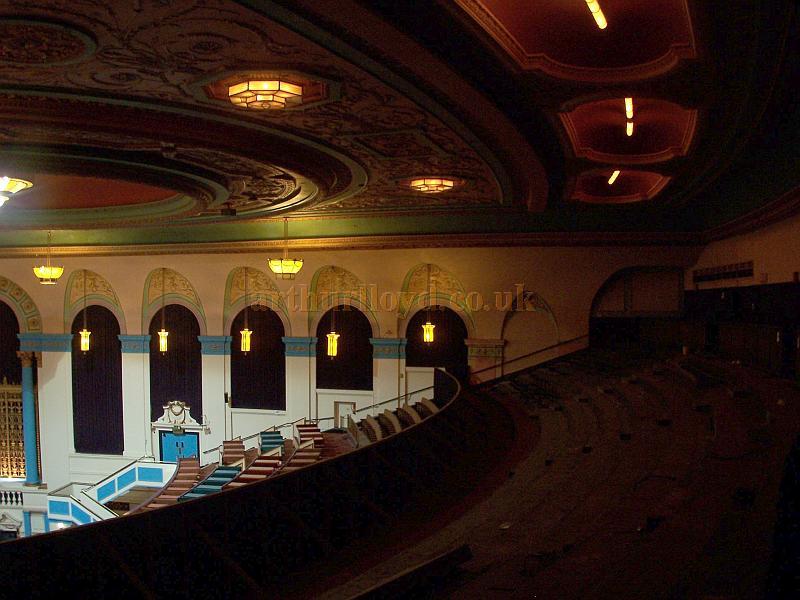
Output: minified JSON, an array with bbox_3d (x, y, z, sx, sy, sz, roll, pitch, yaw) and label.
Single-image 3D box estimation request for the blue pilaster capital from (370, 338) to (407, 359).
[{"bbox_3d":[-0.500,2.119,38.175,1.561,0.891,0.500,0,1,17],"label":"blue pilaster capital"}]

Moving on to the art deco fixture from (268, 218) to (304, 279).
[{"bbox_3d":[-4.641,-2.093,35.800,1.480,2.556,1.480,0,1,17],"label":"art deco fixture"}]

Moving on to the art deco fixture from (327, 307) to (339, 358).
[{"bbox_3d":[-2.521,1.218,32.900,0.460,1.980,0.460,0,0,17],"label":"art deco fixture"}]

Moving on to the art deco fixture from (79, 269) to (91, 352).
[{"bbox_3d":[-14.802,0.553,41.300,0.541,4.021,0.541,0,1,17],"label":"art deco fixture"}]

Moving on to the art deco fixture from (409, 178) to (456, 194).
[{"bbox_3d":[0.859,-3.012,23.200,1.150,0.280,1.150,0,0,17],"label":"art deco fixture"}]

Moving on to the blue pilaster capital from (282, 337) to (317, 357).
[{"bbox_3d":[-4.497,2.104,39.396,1.552,0.861,0.500,0,1,17],"label":"blue pilaster capital"}]

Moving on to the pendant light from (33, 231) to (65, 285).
[{"bbox_3d":[-13.789,-1.650,34.500,1.200,2.100,1.200,0,0,17],"label":"pendant light"}]

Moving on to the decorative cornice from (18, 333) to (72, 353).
[{"bbox_3d":[-14.951,1.831,37.410,2.650,0.780,0.500,0,0,17],"label":"decorative cornice"}]

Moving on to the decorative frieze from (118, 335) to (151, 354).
[{"bbox_3d":[-12.664,2.118,41.890,1.546,0.868,0.500,0,1,17],"label":"decorative frieze"}]

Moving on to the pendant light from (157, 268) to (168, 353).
[{"bbox_3d":[-9.418,0.438,35.000,0.440,3.380,0.440,0,0,17],"label":"pendant light"}]

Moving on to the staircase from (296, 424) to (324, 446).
[{"bbox_3d":[-4.484,6.739,44.000,1.250,0.950,2.200,0,0,-9],"label":"staircase"}]

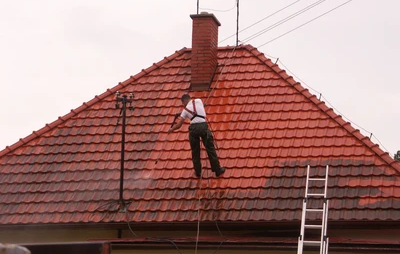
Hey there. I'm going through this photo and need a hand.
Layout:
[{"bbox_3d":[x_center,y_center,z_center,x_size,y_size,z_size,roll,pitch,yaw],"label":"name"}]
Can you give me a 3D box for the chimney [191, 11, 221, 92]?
[{"bbox_3d":[0.118,-1.581,25.410,0.518,1.820,0.708,-2,-13,15],"label":"chimney"}]

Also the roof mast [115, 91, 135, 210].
[{"bbox_3d":[-1.430,0.450,21.874,0.380,2.245,0.130,7,-14,-24],"label":"roof mast"}]

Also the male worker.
[{"bbox_3d":[-0.048,0.163,22.361,1.020,1.680,0.620,4,-13,-12],"label":"male worker"}]

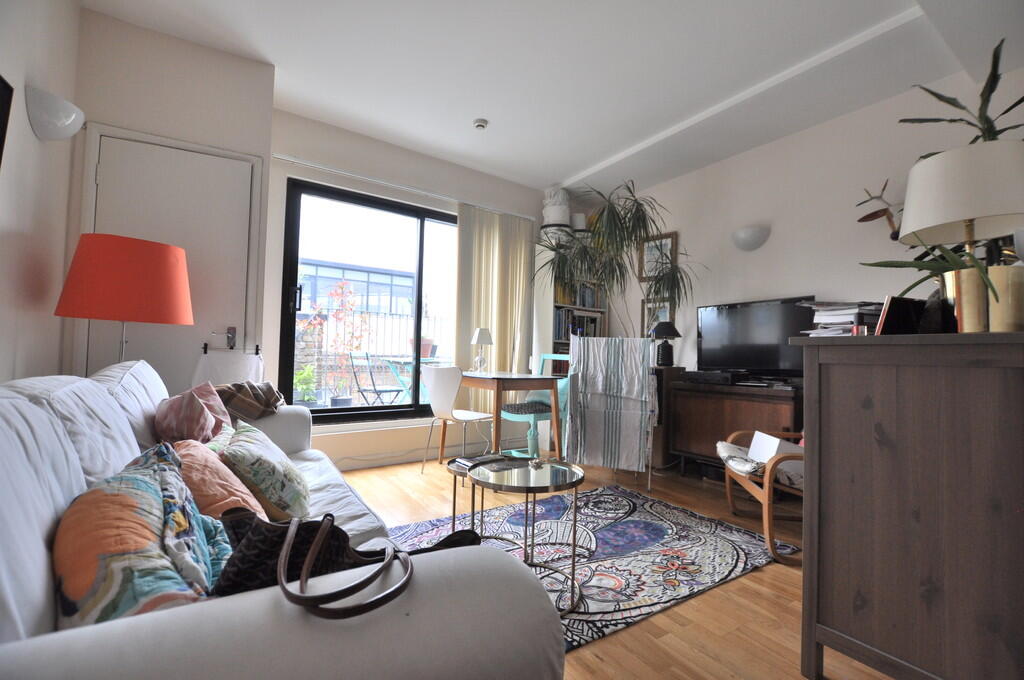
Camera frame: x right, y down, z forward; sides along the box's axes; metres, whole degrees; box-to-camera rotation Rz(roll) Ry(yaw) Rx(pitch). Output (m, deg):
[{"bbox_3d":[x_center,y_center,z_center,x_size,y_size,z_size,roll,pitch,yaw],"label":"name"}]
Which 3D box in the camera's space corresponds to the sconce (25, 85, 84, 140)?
[{"bbox_3d":[-1.769,-0.877,1.677,0.130,0.170,0.275,3,-2,-34],"label":"sconce"}]

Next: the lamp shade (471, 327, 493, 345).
[{"bbox_3d":[-0.248,-0.031,3.474,0.145,0.140,0.145,3,-2,-34],"label":"lamp shade"}]

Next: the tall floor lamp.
[{"bbox_3d":[-1.657,0.252,1.835,0.450,1.360,0.450,3,-2,-34],"label":"tall floor lamp"}]

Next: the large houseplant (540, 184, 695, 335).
[{"bbox_3d":[0.834,-0.137,3.576,1.000,2.340,1.050,3,-2,-34],"label":"large houseplant"}]

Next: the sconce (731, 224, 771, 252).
[{"bbox_3d":[1.754,-0.756,3.171,0.130,0.165,0.275,3,-2,-34],"label":"sconce"}]

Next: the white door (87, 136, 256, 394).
[{"bbox_3d":[-1.780,-0.035,2.238,0.640,1.950,0.050,2,-2,-27],"label":"white door"}]

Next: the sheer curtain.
[{"bbox_3d":[-0.138,-0.253,3.863,0.850,1.840,0.110,3,-2,-34],"label":"sheer curtain"}]

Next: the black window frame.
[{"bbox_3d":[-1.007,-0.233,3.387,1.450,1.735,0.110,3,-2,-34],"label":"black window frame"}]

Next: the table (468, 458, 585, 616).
[{"bbox_3d":[0.052,0.742,1.677,0.475,0.455,0.475,1,-2,0],"label":"table"}]

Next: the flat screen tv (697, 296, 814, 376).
[{"bbox_3d":[1.667,0.007,2.990,0.090,0.540,0.800,3,-2,-34],"label":"flat screen tv"}]

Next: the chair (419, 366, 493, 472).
[{"bbox_3d":[-0.360,0.604,3.222,0.460,0.800,0.510,0,-2,38],"label":"chair"}]

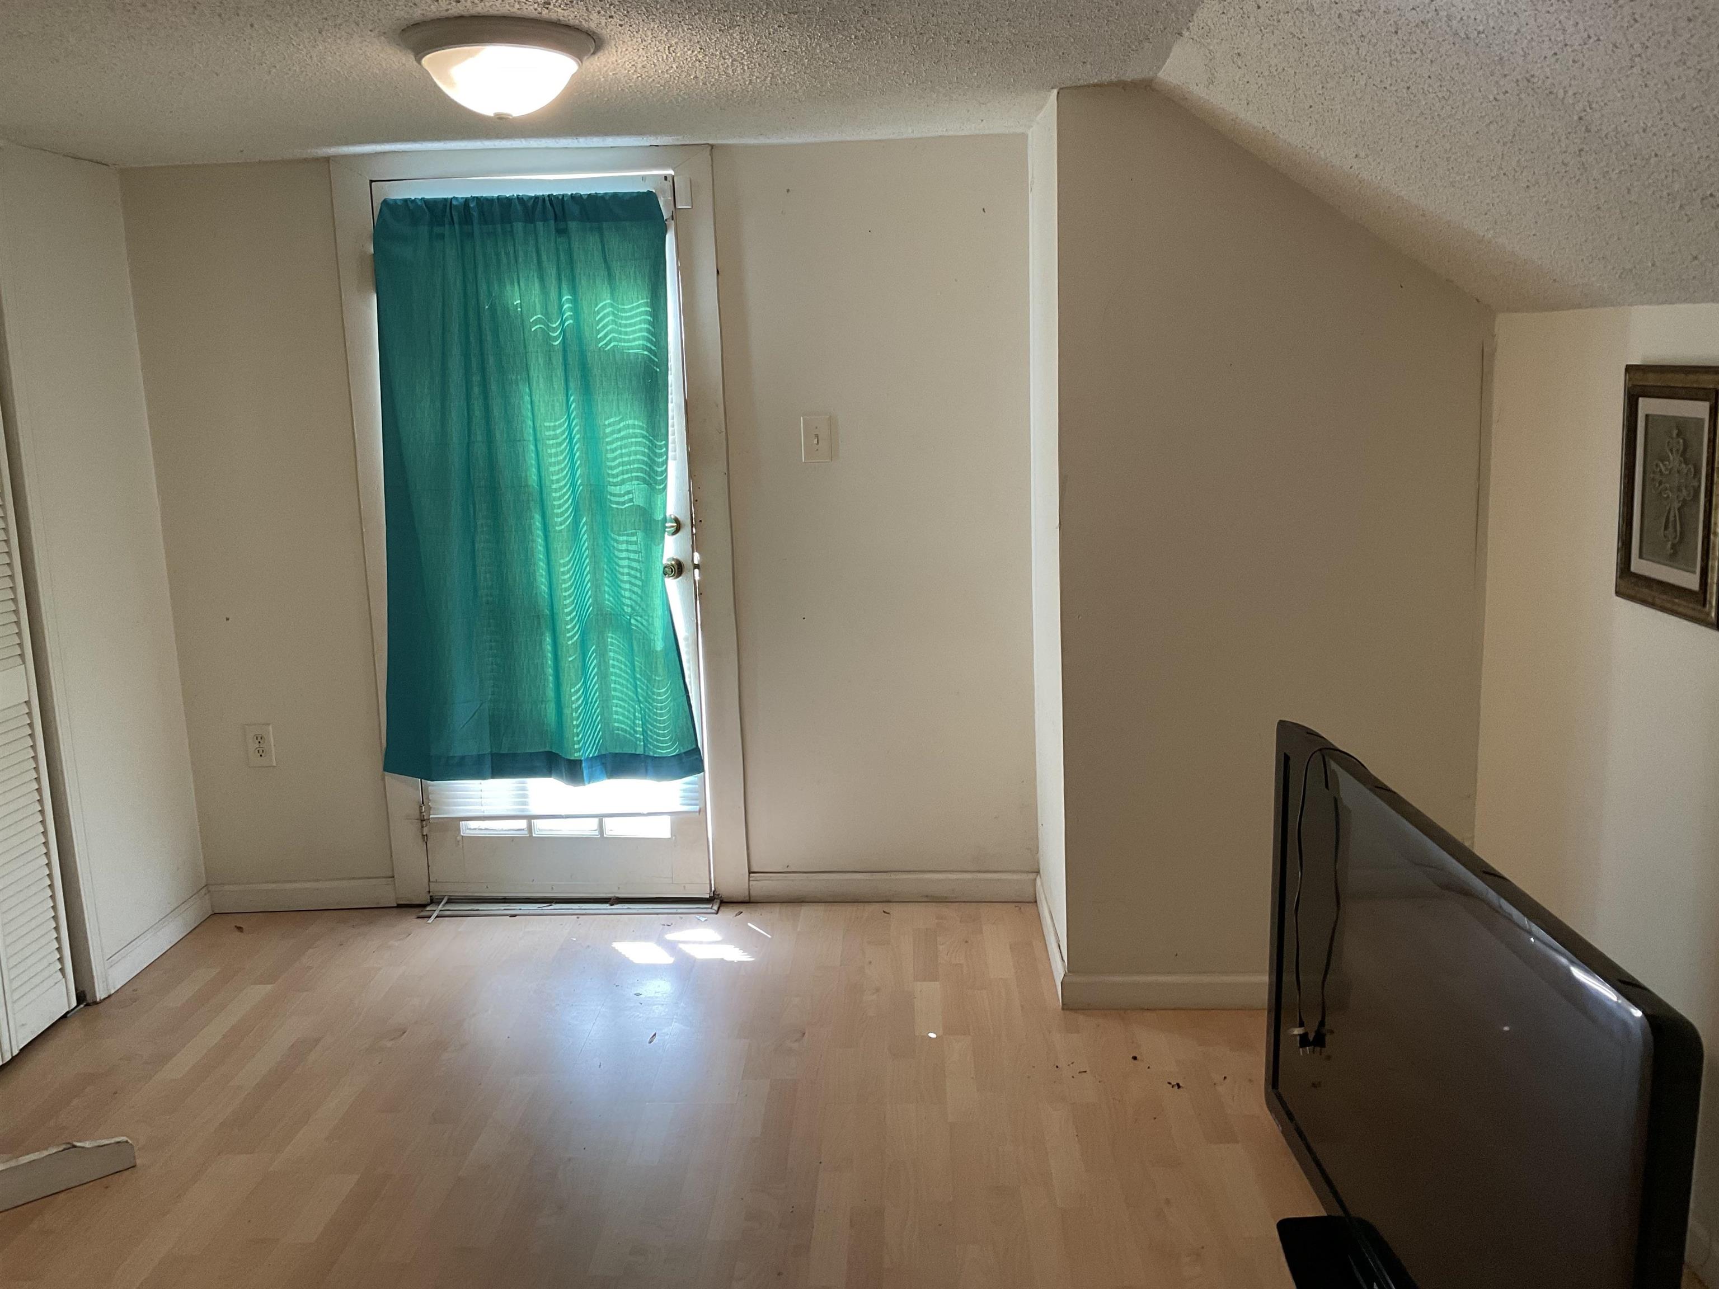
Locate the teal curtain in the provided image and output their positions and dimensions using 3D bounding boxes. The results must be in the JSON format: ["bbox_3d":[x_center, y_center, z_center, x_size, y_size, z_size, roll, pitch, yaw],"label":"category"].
[{"bbox_3d":[-0.902,-0.385,3.871,0.887,1.577,0.090,-2,10,2],"label":"teal curtain"}]

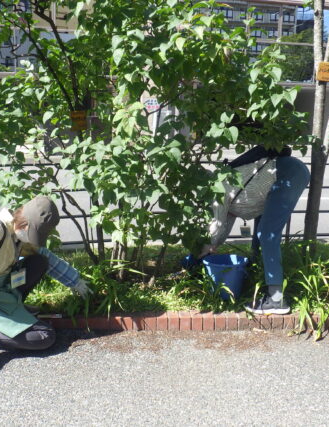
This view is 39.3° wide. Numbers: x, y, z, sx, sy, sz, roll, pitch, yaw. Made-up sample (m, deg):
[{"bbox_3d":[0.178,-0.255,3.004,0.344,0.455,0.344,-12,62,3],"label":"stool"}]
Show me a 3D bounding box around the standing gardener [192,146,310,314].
[{"bbox_3d":[0.520,0.110,2.959,0.700,0.980,0.480,1,11,2],"label":"standing gardener"}]

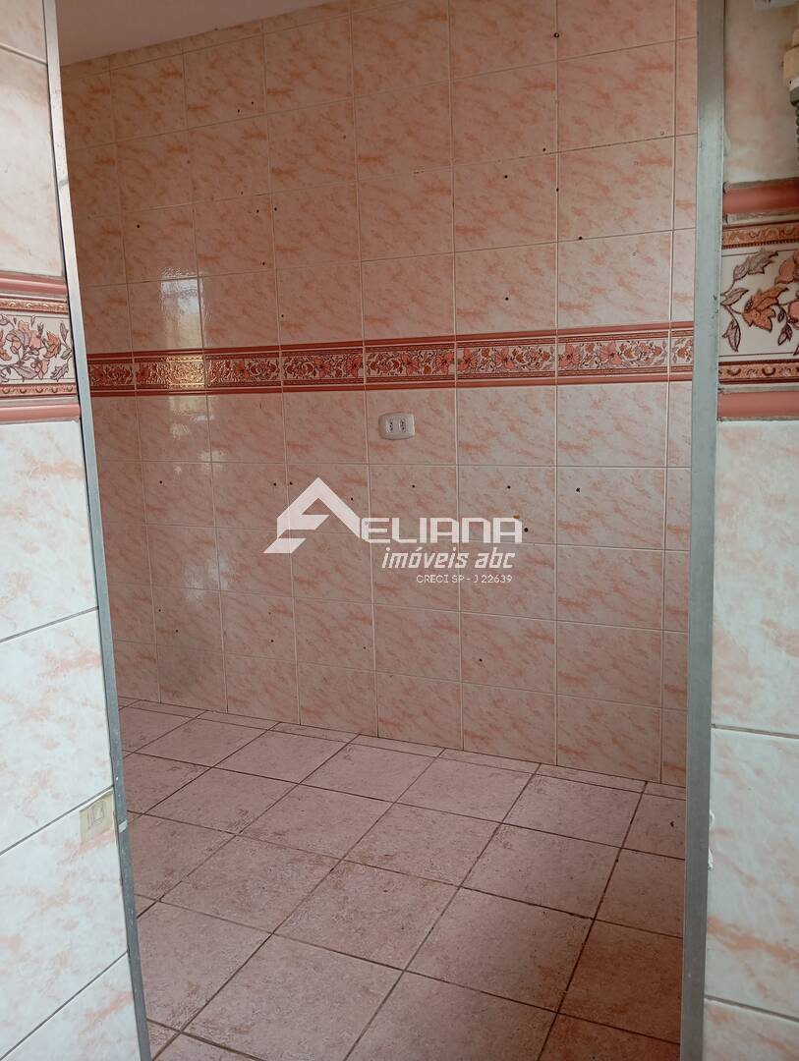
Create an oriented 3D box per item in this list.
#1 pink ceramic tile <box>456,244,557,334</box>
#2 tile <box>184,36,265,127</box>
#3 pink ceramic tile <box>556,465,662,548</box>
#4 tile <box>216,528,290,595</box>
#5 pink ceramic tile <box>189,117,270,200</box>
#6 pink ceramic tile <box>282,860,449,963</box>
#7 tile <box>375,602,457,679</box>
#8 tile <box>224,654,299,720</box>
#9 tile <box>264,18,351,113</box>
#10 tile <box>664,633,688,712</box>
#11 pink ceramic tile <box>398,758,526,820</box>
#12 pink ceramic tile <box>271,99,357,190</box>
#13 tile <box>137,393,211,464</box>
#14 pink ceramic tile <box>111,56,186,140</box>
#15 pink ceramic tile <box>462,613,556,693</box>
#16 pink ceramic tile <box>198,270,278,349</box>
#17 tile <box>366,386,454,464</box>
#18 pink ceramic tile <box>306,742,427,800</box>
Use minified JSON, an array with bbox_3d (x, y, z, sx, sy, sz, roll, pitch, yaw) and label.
[{"bbox_3d":[0.331,-0.748,2.683,0.331,0.251,0.010,3,11,25],"label":"pink ceramic tile"},{"bbox_3d":[-0.600,-1.541,2.969,0.331,0.251,0.010,3,11,25],"label":"tile"},{"bbox_3d":[0.651,-0.070,2.649,0.329,0.248,0.010,3,11,25],"label":"pink ceramic tile"},{"bbox_3d":[-0.549,0.119,3.257,0.330,0.249,0.010,3,11,25],"label":"tile"},{"bbox_3d":[-0.591,-1.288,3.000,0.329,0.248,0.010,3,11,25],"label":"pink ceramic tile"},{"bbox_3d":[-0.070,0.939,2.118,0.339,0.010,0.339,3,11,25],"label":"pink ceramic tile"},{"bbox_3d":[0.063,0.395,3.011,0.329,0.248,0.010,3,11,25],"label":"tile"},{"bbox_3d":[-0.534,0.614,3.340,0.331,0.251,0.010,3,11,25],"label":"tile"},{"bbox_3d":[-0.299,-1.536,2.849,0.332,0.248,0.010,3,11,25],"label":"tile"},{"bbox_3d":[0.968,0.437,2.596,0.330,0.248,0.010,3,11,25],"label":"tile"},{"bbox_3d":[0.215,0.824,2.730,0.338,0.010,0.338,3,11,25],"label":"pink ceramic tile"},{"bbox_3d":[-0.288,-1.270,2.856,0.330,0.250,0.010,3,11,24],"label":"pink ceramic tile"},{"bbox_3d":[-0.872,-0.394,3.330,0.332,0.254,0.010,3,11,25],"label":"tile"},{"bbox_3d":[-0.900,-1.550,3.095,0.329,0.248,0.010,3,11,25],"label":"pink ceramic tile"},{"bbox_3d":[0.360,0.404,2.840,0.325,0.244,0.010,3,11,25],"label":"pink ceramic tile"},{"bbox_3d":[-0.574,-0.790,3.079,0.330,0.250,0.010,3,11,24],"label":"pink ceramic tile"},{"bbox_3d":[0.041,-0.346,2.883,0.330,0.250,0.010,3,11,25],"label":"tile"},{"bbox_3d":[-0.098,0.818,2.900,0.341,0.010,0.340,3,11,25],"label":"pink ceramic tile"}]

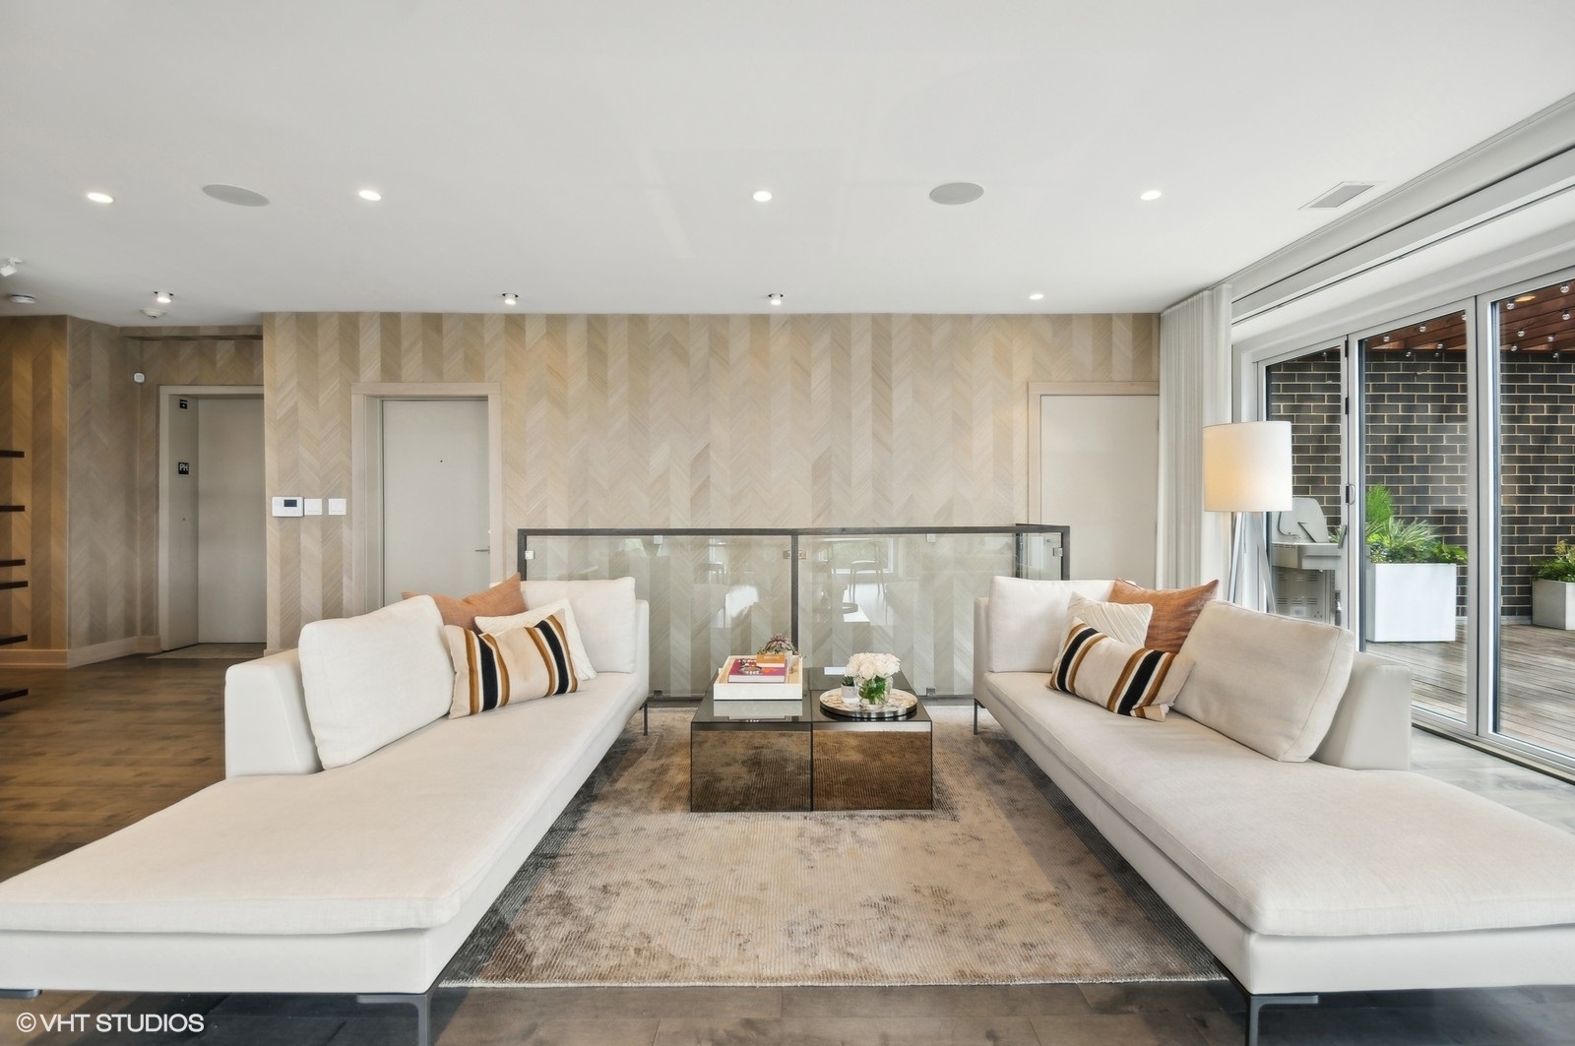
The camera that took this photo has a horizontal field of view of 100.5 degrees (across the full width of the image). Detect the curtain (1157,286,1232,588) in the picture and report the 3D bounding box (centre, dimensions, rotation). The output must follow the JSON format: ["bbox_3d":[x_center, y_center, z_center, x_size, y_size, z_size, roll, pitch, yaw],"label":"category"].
[{"bbox_3d":[2.910,-0.241,4.710,0.210,2.671,0.562,0,1,0],"label":"curtain"}]

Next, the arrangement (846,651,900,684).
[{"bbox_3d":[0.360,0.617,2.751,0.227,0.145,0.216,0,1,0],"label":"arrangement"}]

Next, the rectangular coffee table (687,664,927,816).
[{"bbox_3d":[0.097,0.952,3.024,0.948,0.355,0.891,0,1,0],"label":"rectangular coffee table"}]

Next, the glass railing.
[{"bbox_3d":[0.042,0.568,4.565,3.443,1.090,0.915,0,1,0],"label":"glass railing"}]

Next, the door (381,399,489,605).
[{"bbox_3d":[-2.759,0.058,5.287,0.925,2.086,0.050,0,1,0],"label":"door"}]

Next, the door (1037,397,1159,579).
[{"bbox_3d":[2.381,0.057,5.036,0.901,2.077,0.050,0,1,0],"label":"door"}]

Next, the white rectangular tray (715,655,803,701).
[{"bbox_3d":[-0.120,0.734,3.140,0.388,0.072,0.520,0,2,1],"label":"white rectangular tray"}]

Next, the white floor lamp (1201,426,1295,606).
[{"bbox_3d":[2.505,0.293,3.578,0.471,1.663,0.471,0,1,0],"label":"white floor lamp"}]

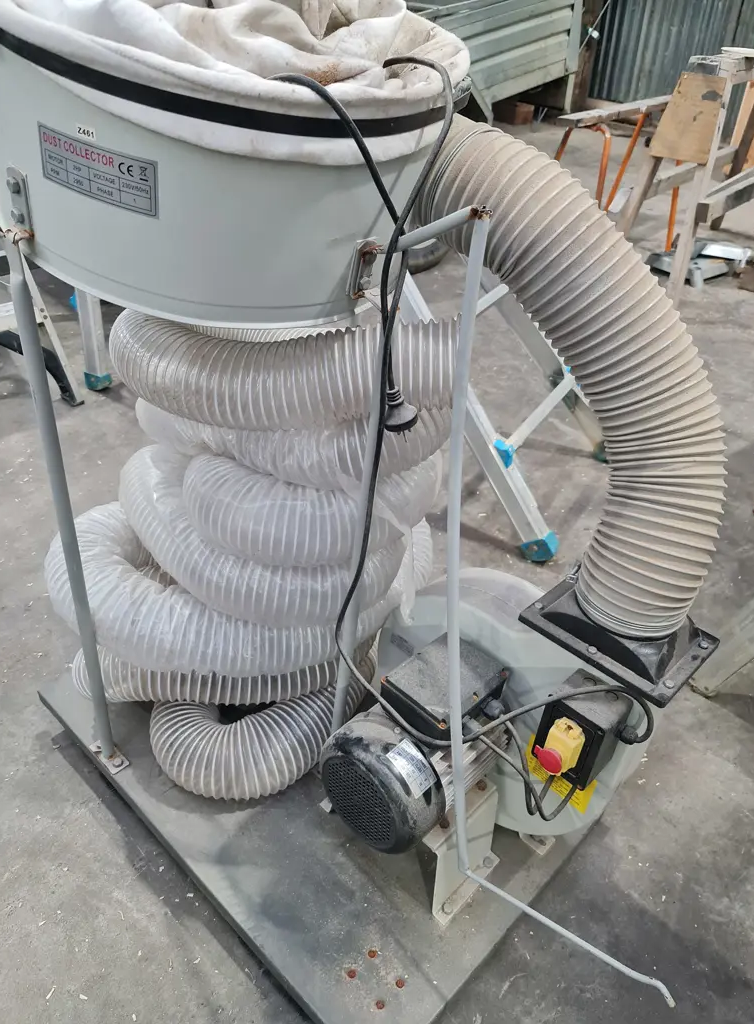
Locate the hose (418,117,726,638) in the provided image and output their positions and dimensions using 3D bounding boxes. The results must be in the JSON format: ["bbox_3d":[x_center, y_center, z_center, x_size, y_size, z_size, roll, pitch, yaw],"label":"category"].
[{"bbox_3d":[0.239,-0.182,0.983,0.544,0.554,0.213,29,39,33],"label":"hose"}]

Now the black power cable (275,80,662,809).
[{"bbox_3d":[0.103,0.013,0.820,0.465,0.866,0.297,29,39,33],"label":"black power cable"}]

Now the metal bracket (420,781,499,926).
[{"bbox_3d":[0.119,0.468,1.023,0.062,0.134,0.141,29,39,33],"label":"metal bracket"}]

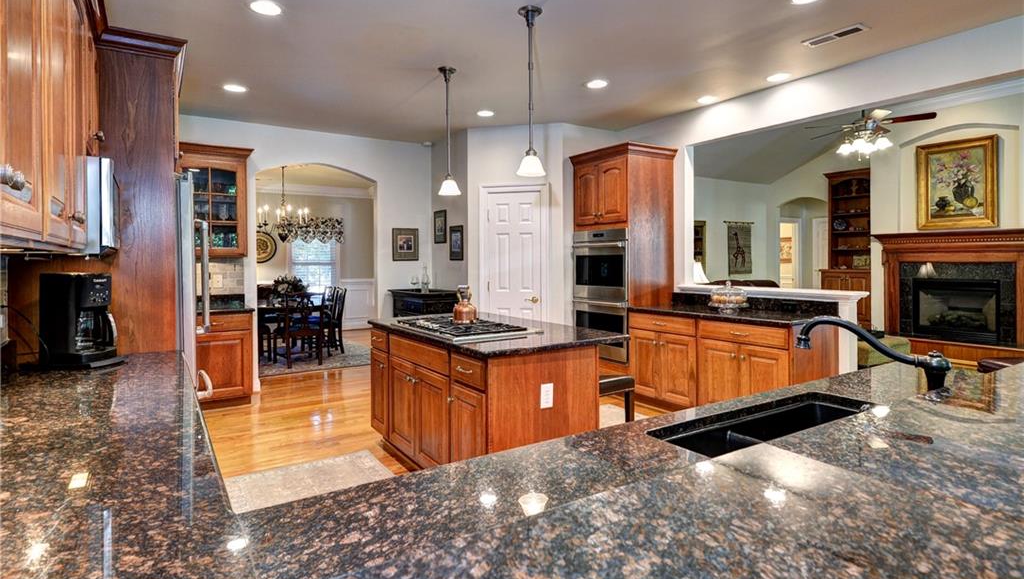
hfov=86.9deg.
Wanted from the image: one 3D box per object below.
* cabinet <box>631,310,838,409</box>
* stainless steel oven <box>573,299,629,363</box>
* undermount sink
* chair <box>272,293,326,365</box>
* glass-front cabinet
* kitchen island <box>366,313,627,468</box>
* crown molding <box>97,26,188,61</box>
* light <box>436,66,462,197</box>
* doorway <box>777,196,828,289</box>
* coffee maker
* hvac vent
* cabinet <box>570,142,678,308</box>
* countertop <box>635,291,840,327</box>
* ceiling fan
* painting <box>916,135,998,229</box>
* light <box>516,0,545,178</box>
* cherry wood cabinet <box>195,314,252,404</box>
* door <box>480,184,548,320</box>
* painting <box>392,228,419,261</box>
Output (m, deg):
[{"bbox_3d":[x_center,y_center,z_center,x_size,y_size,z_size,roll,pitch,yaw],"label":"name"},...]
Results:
[{"bbox_3d":[1.756,0.640,4.513,0.629,0.857,1.549,-2,2,-33],"label":"cabinet"},{"bbox_3d":[1.082,0.374,5.447,0.600,0.581,0.765,-2,2,-33],"label":"stainless steel oven"},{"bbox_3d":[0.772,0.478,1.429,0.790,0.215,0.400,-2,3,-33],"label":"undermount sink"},{"bbox_3d":[-2.759,0.508,6.981,0.523,0.934,0.552,-2,2,-33],"label":"chair"},{"bbox_3d":[-2.816,-0.806,5.102,0.640,1.000,0.370,-2,3,-33],"label":"glass-front cabinet"},{"bbox_3d":[-0.176,0.707,3.577,1.000,0.920,1.690,-2,3,-33],"label":"kitchen island"},{"bbox_3d":[-1.737,-1.170,2.568,0.360,0.085,0.085,-2,3,-33],"label":"crown molding"},{"bbox_3d":[-0.478,-1.164,4.018,0.171,0.950,0.171,-2,2,-33],"label":"light"},{"bbox_3d":[4.564,-0.272,8.530,0.200,2.350,0.840,-2,3,-33],"label":"doorway"},{"bbox_3d":[-1.885,0.131,2.360,0.250,0.376,0.210,1,2,14],"label":"coffee maker"},{"bbox_3d":[2.070,-1.615,3.462,0.141,0.025,0.356,-2,2,-33],"label":"hvac vent"},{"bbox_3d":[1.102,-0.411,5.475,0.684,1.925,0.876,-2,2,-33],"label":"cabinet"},{"bbox_3d":[1.804,0.153,4.645,0.640,0.150,1.570,-2,3,-33],"label":"countertop"},{"bbox_3d":[3.920,-1.717,6.030,1.320,0.460,1.320,-2,3,-33],"label":"ceiling fan"},{"bbox_3d":[5.990,-1.415,7.304,0.060,1.195,0.920,-2,2,-33],"label":"painting"},{"bbox_3d":[0.106,-1.124,3.104,0.169,0.950,0.169,0,2,0],"label":"light"},{"bbox_3d":[-2.777,0.636,5.032,0.590,0.857,0.600,-2,2,-33],"label":"cherry wood cabinet"},{"bbox_3d":[0.022,0.002,5.620,0.700,2.120,0.090,0,2,12],"label":"door"},{"bbox_3d":[-1.248,-0.525,6.370,0.329,0.387,0.030,-2,2,-33],"label":"painting"}]

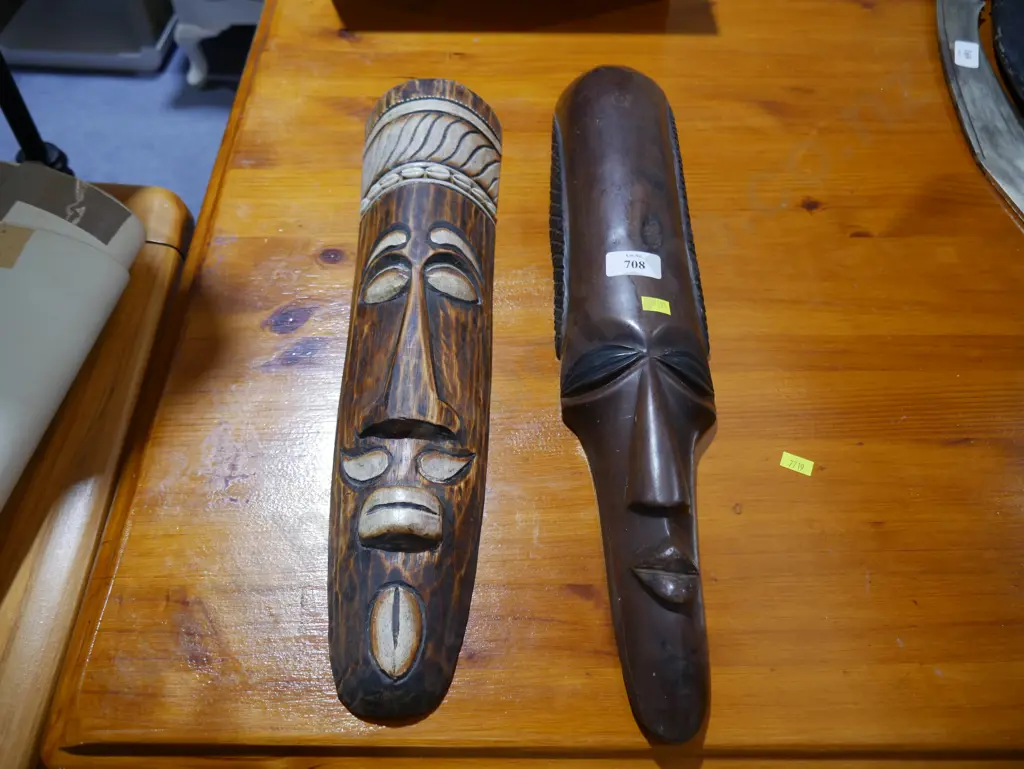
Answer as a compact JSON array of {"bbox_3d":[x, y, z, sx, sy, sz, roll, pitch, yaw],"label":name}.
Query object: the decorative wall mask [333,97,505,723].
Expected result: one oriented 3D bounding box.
[{"bbox_3d":[-0.070,-0.035,0.609,0.125,0.062,0.527,0,56,0],"label":"decorative wall mask"}]

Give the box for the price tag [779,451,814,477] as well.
[{"bbox_3d":[0.201,0.056,0.585,0.022,0.001,0.012,19,58,12],"label":"price tag"}]

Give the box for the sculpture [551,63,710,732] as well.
[{"bbox_3d":[0.093,-0.047,0.603,0.118,0.086,0.570,0,56,0],"label":"sculpture"}]

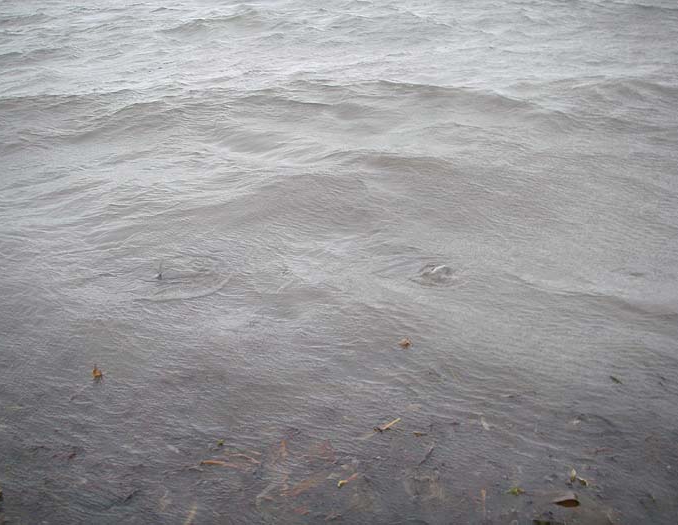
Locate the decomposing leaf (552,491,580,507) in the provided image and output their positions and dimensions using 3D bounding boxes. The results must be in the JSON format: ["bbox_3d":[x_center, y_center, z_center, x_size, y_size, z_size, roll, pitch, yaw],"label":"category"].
[{"bbox_3d":[0.593,0.620,2.010,0.072,0.018,0.045,0,28,0],"label":"decomposing leaf"}]

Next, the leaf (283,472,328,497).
[{"bbox_3d":[-0.089,0.596,2.063,0.140,0.010,0.030,-18,33,-30],"label":"leaf"}]

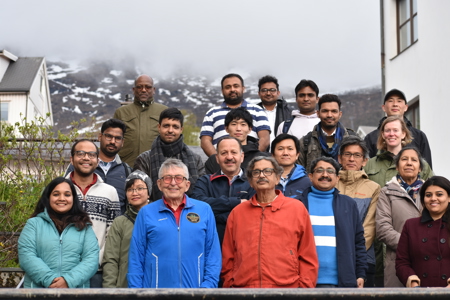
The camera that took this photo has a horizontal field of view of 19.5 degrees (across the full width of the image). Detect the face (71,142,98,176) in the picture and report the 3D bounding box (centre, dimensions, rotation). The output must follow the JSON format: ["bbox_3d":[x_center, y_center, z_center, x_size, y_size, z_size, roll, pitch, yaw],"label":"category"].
[{"bbox_3d":[-0.896,0.054,8.400,0.178,0.235,0.200,5,-9,-5],"label":"face"}]

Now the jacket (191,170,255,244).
[{"bbox_3d":[0.023,0.446,8.550,0.530,0.640,0.300,0,-8,-2],"label":"jacket"}]

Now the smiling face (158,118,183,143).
[{"bbox_3d":[-0.379,-0.143,9.150,0.165,0.190,0.160,0,-4,-3],"label":"smiling face"}]

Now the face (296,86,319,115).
[{"bbox_3d":[0.616,-0.388,9.800,0.170,0.220,0.200,0,-10,0],"label":"face"}]

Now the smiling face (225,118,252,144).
[{"bbox_3d":[0.097,-0.163,9.100,0.180,0.210,0.200,0,-10,0],"label":"smiling face"}]

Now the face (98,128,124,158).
[{"bbox_3d":[-0.765,-0.051,8.850,0.168,0.220,0.190,10,-9,-12],"label":"face"}]

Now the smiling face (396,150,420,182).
[{"bbox_3d":[1.139,0.096,8.150,0.155,0.215,0.185,-1,-14,8],"label":"smiling face"}]

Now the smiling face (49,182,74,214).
[{"bbox_3d":[-0.970,0.288,7.800,0.150,0.190,0.150,0,-4,-6],"label":"smiling face"}]

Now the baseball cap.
[{"bbox_3d":[1.293,-0.412,9.950,0.178,0.120,0.240,-1,-15,4],"label":"baseball cap"}]

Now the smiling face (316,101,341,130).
[{"bbox_3d":[0.758,-0.264,9.500,0.170,0.210,0.160,0,-4,3],"label":"smiling face"}]

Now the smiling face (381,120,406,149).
[{"bbox_3d":[1.188,-0.109,9.200,0.160,0.190,0.150,-1,-4,9],"label":"smiling face"}]

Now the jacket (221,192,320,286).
[{"bbox_3d":[0.274,0.557,7.900,0.580,0.640,0.320,-2,-9,10],"label":"jacket"}]

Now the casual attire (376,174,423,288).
[{"bbox_3d":[1.175,0.594,8.322,0.480,0.850,0.300,0,-10,0],"label":"casual attire"}]

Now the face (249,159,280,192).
[{"bbox_3d":[0.229,0.142,7.600,0.185,0.215,0.200,-1,-11,6],"label":"face"}]

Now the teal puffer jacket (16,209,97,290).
[{"bbox_3d":[-0.953,0.673,7.538,0.470,0.680,0.320,0,-11,-2],"label":"teal puffer jacket"}]

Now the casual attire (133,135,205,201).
[{"bbox_3d":[-0.392,0.228,9.100,0.520,0.680,0.300,0,-9,-3],"label":"casual attire"}]

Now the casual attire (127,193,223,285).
[{"bbox_3d":[-0.287,0.593,7.388,0.540,0.680,0.300,1,-11,-3],"label":"casual attire"}]

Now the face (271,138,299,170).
[{"bbox_3d":[0.413,0.027,8.950,0.175,0.205,0.160,0,-4,2],"label":"face"}]

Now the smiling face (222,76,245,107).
[{"bbox_3d":[0.064,-0.444,9.950,0.165,0.228,0.190,-5,-9,6],"label":"smiling face"}]

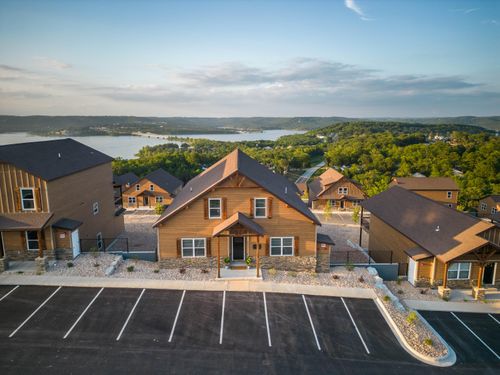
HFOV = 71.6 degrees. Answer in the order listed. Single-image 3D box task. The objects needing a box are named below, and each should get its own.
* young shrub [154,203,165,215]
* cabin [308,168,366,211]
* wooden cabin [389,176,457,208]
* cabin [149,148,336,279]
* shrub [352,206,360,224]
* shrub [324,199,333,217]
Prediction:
[{"bbox_3d":[-20.100,4.808,77.146,2.200,2.800,2.200,0,12,-1],"label":"young shrub"},{"bbox_3d":[20.800,-0.028,86.040,13.300,8.300,15.600,0,12,-1],"label":"cabin"},{"bbox_3d":[42.600,1.754,88.255,15.500,8.500,9.500,0,12,-1],"label":"wooden cabin"},{"bbox_3d":[-0.450,1.356,33.600,14.200,8.300,16.000,0,12,-1],"label":"cabin"},{"bbox_3d":[21.600,5.614,70.162,1.700,3.500,1.700,0,12,-1],"label":"shrub"},{"bbox_3d":[16.400,4.945,72.372,1.750,4.000,1.750,0,12,-1],"label":"shrub"}]

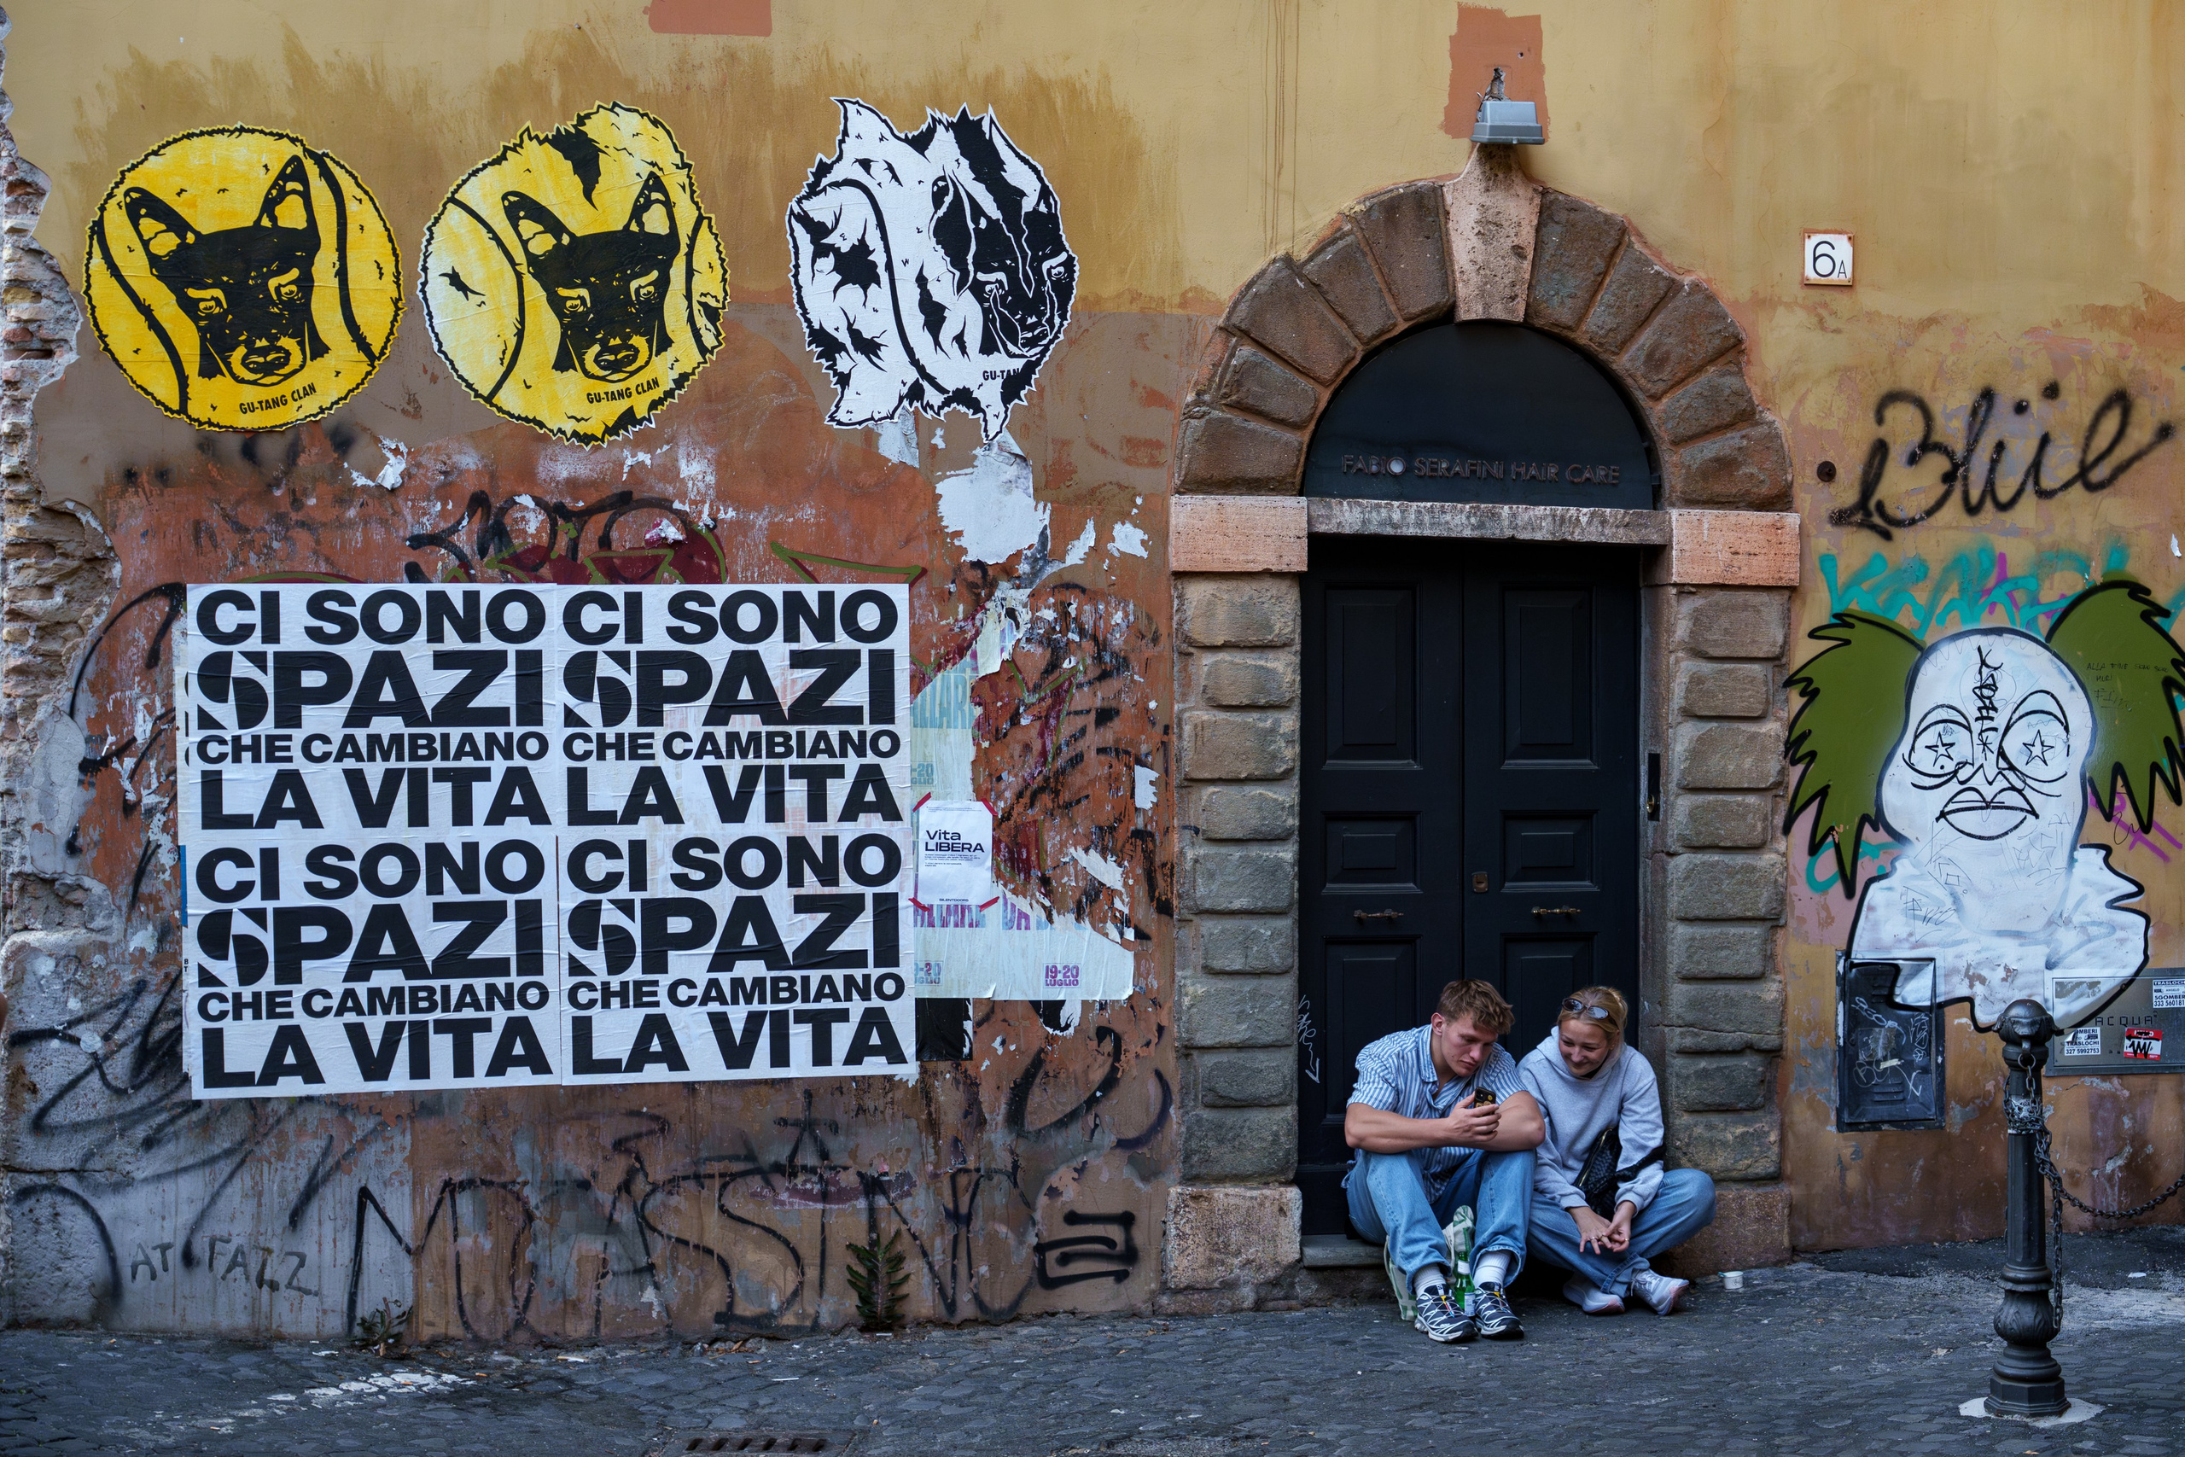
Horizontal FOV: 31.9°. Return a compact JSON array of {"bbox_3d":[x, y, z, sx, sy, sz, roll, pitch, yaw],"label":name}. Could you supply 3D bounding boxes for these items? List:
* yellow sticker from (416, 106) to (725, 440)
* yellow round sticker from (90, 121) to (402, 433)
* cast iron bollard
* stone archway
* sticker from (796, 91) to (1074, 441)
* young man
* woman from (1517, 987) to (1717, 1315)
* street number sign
[{"bbox_3d":[-1.435,-1.260,10.616,0.859,0.952,0.010,0,0,-13],"label":"yellow sticker"},{"bbox_3d":[-2.309,-1.223,10.414,0.849,0.829,0.010,0,0,-13],"label":"yellow round sticker"},{"bbox_3d":[2.251,1.146,9.200,0.200,0.990,0.200,0,0,14],"label":"cast iron bollard"},{"bbox_3d":[1.132,-0.025,11.323,1.946,3.345,0.300,0,0,-13],"label":"stone archway"},{"bbox_3d":[-0.449,-1.296,10.842,0.837,0.972,0.010,0,0,-13],"label":"sticker"},{"bbox_3d":[0.993,1.190,10.830,0.550,0.965,0.810,0,0,-12],"label":"young man"},{"bbox_3d":[1.500,1.185,10.900,0.590,0.890,0.720,0,0,-5],"label":"woman"},{"bbox_3d":[2.205,-1.403,11.443,0.159,0.156,0.020,0,0,-13],"label":"street number sign"}]

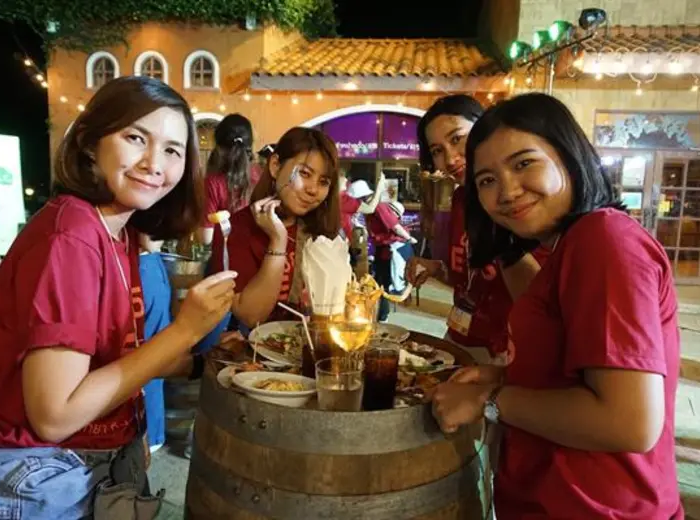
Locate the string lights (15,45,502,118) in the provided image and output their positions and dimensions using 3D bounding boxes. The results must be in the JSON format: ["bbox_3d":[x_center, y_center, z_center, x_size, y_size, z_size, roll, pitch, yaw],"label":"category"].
[{"bbox_3d":[-1.396,-2.724,7.936,7.300,1.000,0.500,2,7,3],"label":"string lights"}]

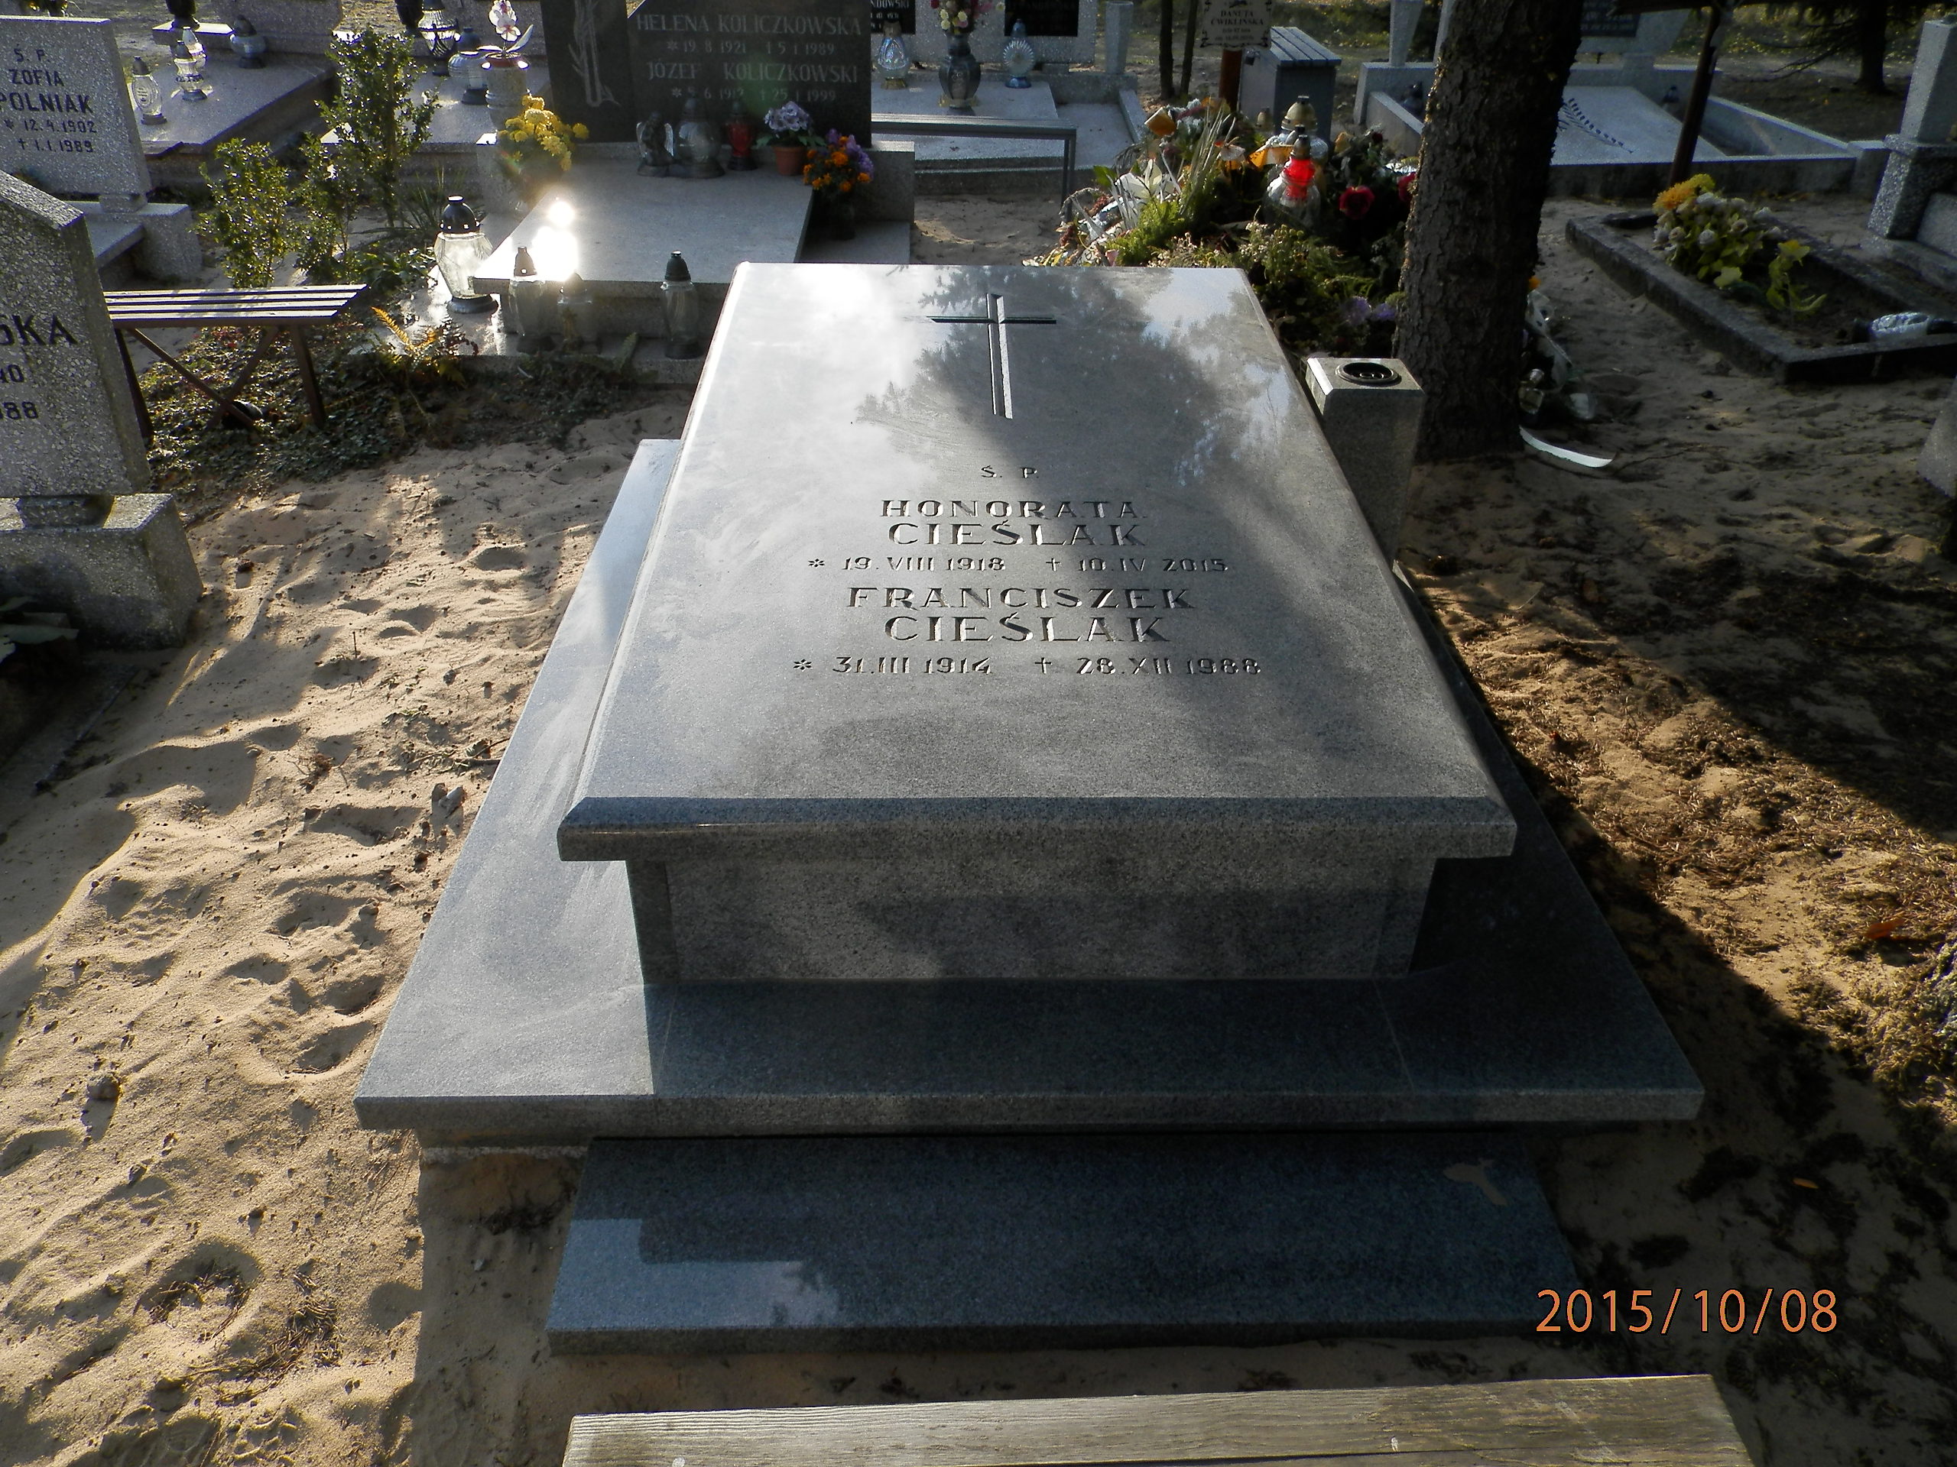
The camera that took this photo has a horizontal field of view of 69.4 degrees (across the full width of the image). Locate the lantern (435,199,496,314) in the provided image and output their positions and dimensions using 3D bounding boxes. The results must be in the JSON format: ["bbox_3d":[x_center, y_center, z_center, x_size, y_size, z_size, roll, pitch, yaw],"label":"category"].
[{"bbox_3d":[-1.467,-1.351,3.982,0.172,0.299,0.172,0,34,-2],"label":"lantern"}]

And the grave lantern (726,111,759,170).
[{"bbox_3d":[-0.806,-2.007,4.782,0.110,0.178,0.110,0,34,-2],"label":"grave lantern"}]

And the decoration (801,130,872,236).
[{"bbox_3d":[-0.471,-1.833,4.702,0.228,0.316,0.217,0,34,-2],"label":"decoration"}]

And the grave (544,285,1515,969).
[{"bbox_3d":[0.054,-0.355,2.502,1.163,0.384,1.838,0,34,-2],"label":"grave"}]

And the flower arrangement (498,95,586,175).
[{"bbox_3d":[-1.425,-1.938,4.599,0.267,0.267,0.251,0,34,-2],"label":"flower arrangement"}]

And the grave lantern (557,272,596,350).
[{"bbox_3d":[-1.152,-1.225,4.096,0.105,0.220,0.105,0,34,-2],"label":"grave lantern"}]

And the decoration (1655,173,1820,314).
[{"bbox_3d":[2.670,-1.750,4.917,0.502,0.356,0.421,0,34,-2],"label":"decoration"}]

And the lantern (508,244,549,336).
[{"bbox_3d":[-1.298,-1.256,4.074,0.110,0.290,0.110,0,34,-2],"label":"lantern"}]

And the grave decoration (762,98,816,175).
[{"bbox_3d":[-0.682,-2.146,5.083,0.210,0.250,0.200,0,34,-2],"label":"grave decoration"}]

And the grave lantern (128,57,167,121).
[{"bbox_3d":[-3.111,-2.403,5.266,0.132,0.200,0.132,0,34,-2],"label":"grave lantern"}]

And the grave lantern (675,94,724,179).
[{"bbox_3d":[-0.936,-1.991,4.700,0.160,0.239,0.160,0,34,-2],"label":"grave lantern"}]

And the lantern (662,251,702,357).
[{"bbox_3d":[-0.792,-1.127,3.711,0.106,0.262,0.106,0,34,-2],"label":"lantern"}]

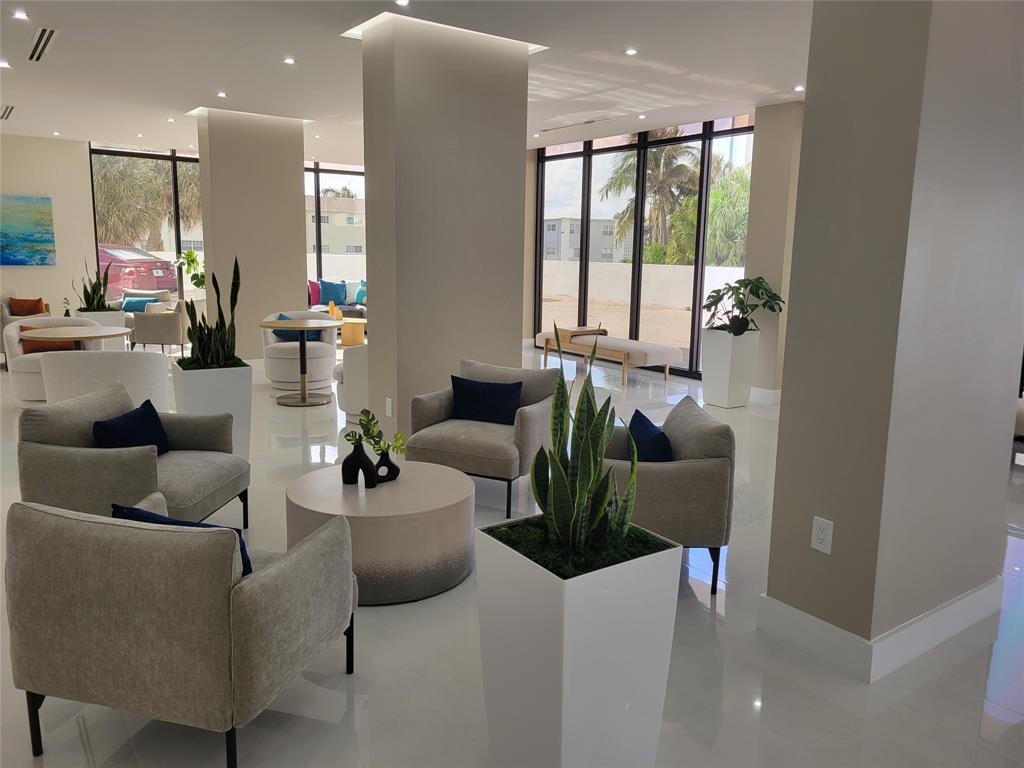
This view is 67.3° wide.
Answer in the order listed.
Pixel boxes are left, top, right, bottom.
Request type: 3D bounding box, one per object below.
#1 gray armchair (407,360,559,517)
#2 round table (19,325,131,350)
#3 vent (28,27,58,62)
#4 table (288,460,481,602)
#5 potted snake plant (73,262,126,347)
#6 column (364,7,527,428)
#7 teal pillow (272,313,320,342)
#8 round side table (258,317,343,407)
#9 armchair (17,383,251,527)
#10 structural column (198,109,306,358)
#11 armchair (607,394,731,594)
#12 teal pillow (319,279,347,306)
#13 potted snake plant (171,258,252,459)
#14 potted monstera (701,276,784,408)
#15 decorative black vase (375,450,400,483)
[{"bbox_3d":[-0.164,0.295,4.565,0.705,0.744,0.730,5,10,24],"label":"gray armchair"},{"bbox_3d":[-3.490,-0.049,6.220,0.775,0.740,0.775,-6,12,-36],"label":"round table"},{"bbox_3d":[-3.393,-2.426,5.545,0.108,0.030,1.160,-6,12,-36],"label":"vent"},{"bbox_3d":[-0.592,0.652,3.541,0.847,0.379,0.847,1,10,0],"label":"table"},{"bbox_3d":[-4.276,-0.603,7.967,0.410,1.230,0.410,-6,12,-36],"label":"potted snake plant"},{"bbox_3d":[-0.459,-0.914,5.390,1.019,2.843,0.449,-6,12,-36],"label":"column"},{"bbox_3d":[-2.293,-0.593,8.222,0.480,0.310,0.150,-2,-8,-20],"label":"teal pillow"},{"bbox_3d":[-1.982,-0.203,7.324,0.770,0.740,0.770,1,10,0],"label":"round side table"},{"bbox_3d":[-1.735,0.426,3.643,0.720,0.750,0.725,2,10,6],"label":"armchair"},{"bbox_3d":[-3.038,-1.633,9.141,1.085,2.940,0.430,-6,12,-35],"label":"structural column"},{"bbox_3d":[0.569,0.477,3.584,0.720,0.750,0.725,1,10,0],"label":"armchair"},{"bbox_3d":[-3.131,-1.605,13.492,0.470,0.450,0.160,-6,-3,-35],"label":"teal pillow"},{"bbox_3d":[-1.772,-0.051,4.573,0.380,1.380,0.380,-4,11,-29],"label":"potted snake plant"},{"bbox_3d":[2.164,-0.388,7.393,0.660,1.240,0.660,-6,12,-36],"label":"potted monstera"},{"bbox_3d":[-0.582,0.377,3.555,0.120,0.149,0.050,-6,12,-36],"label":"decorative black vase"}]

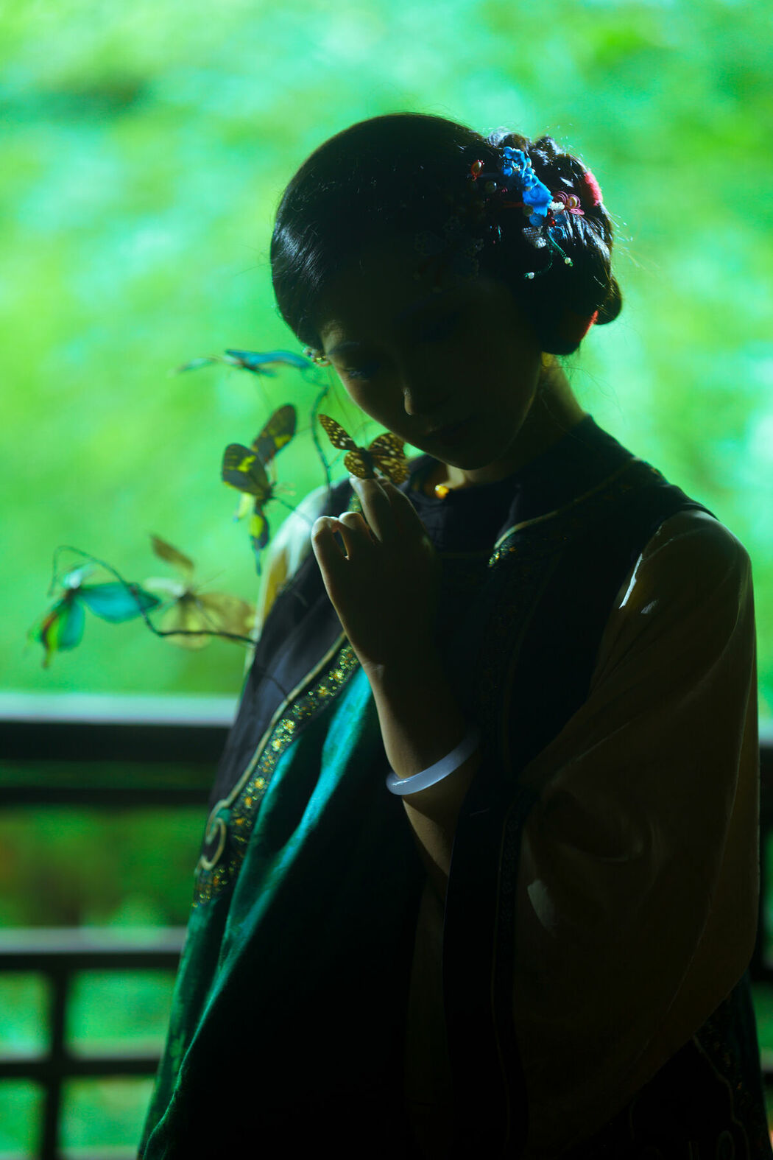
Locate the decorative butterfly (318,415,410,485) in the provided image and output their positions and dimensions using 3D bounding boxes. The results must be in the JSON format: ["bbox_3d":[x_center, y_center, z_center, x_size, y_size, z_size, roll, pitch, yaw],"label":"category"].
[{"bbox_3d":[-0.014,-0.091,1.890,0.065,0.048,0.025,-6,-21,1],"label":"decorative butterfly"}]

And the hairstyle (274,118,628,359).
[{"bbox_3d":[0.042,-0.238,1.960,0.220,0.190,0.205,-26,20,15],"label":"hairstyle"}]

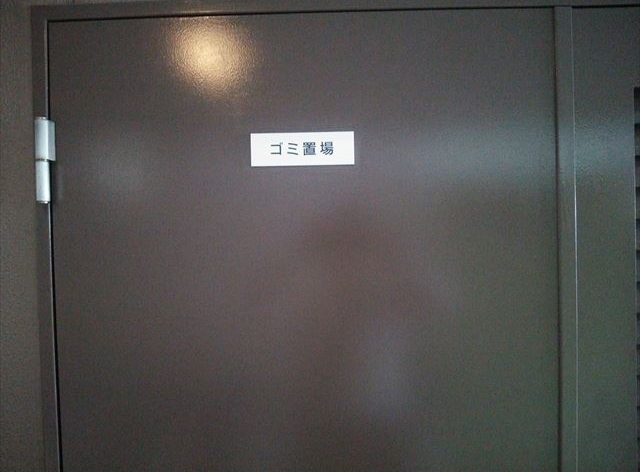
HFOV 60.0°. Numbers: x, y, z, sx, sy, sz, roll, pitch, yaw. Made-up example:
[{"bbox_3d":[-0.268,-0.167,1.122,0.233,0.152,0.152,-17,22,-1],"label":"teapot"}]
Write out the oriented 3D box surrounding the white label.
[{"bbox_3d":[-0.028,-0.140,0.892,0.165,0.052,0.003,-1,1,1],"label":"white label"}]

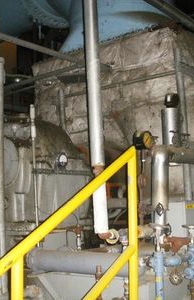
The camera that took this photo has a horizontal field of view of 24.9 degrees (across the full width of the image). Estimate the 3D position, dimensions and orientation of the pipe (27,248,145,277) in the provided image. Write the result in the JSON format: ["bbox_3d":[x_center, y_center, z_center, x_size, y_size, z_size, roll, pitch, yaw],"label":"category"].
[{"bbox_3d":[-0.128,0.901,3.579,1.155,0.177,0.177,-7,-7,35],"label":"pipe"}]

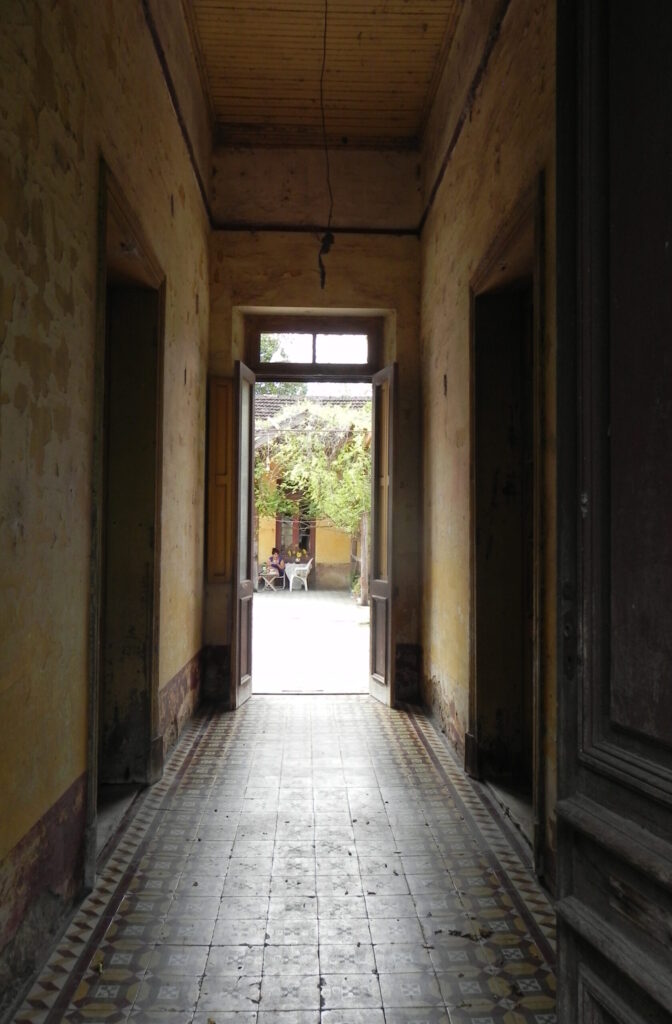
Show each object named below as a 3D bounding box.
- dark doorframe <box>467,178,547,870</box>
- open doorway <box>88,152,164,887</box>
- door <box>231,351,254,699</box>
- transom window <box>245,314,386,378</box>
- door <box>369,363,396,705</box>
[{"bbox_3d":[0.963,0.075,4.203,0.150,3.160,1.570,1,-2,-2],"label":"dark doorframe"},{"bbox_3d":[-1.122,0.053,4.037,0.150,3.150,1.570,1,-2,-2],"label":"open doorway"},{"bbox_3d":[-0.835,0.195,6.999,0.045,3.050,0.545,0,-2,8],"label":"door"},{"bbox_3d":[-0.210,-1.588,7.409,1.320,0.600,0.090,1,-2,-2],"label":"transom window"},{"bbox_3d":[0.441,0.208,7.081,0.045,3.050,0.545,1,-2,-17],"label":"door"}]

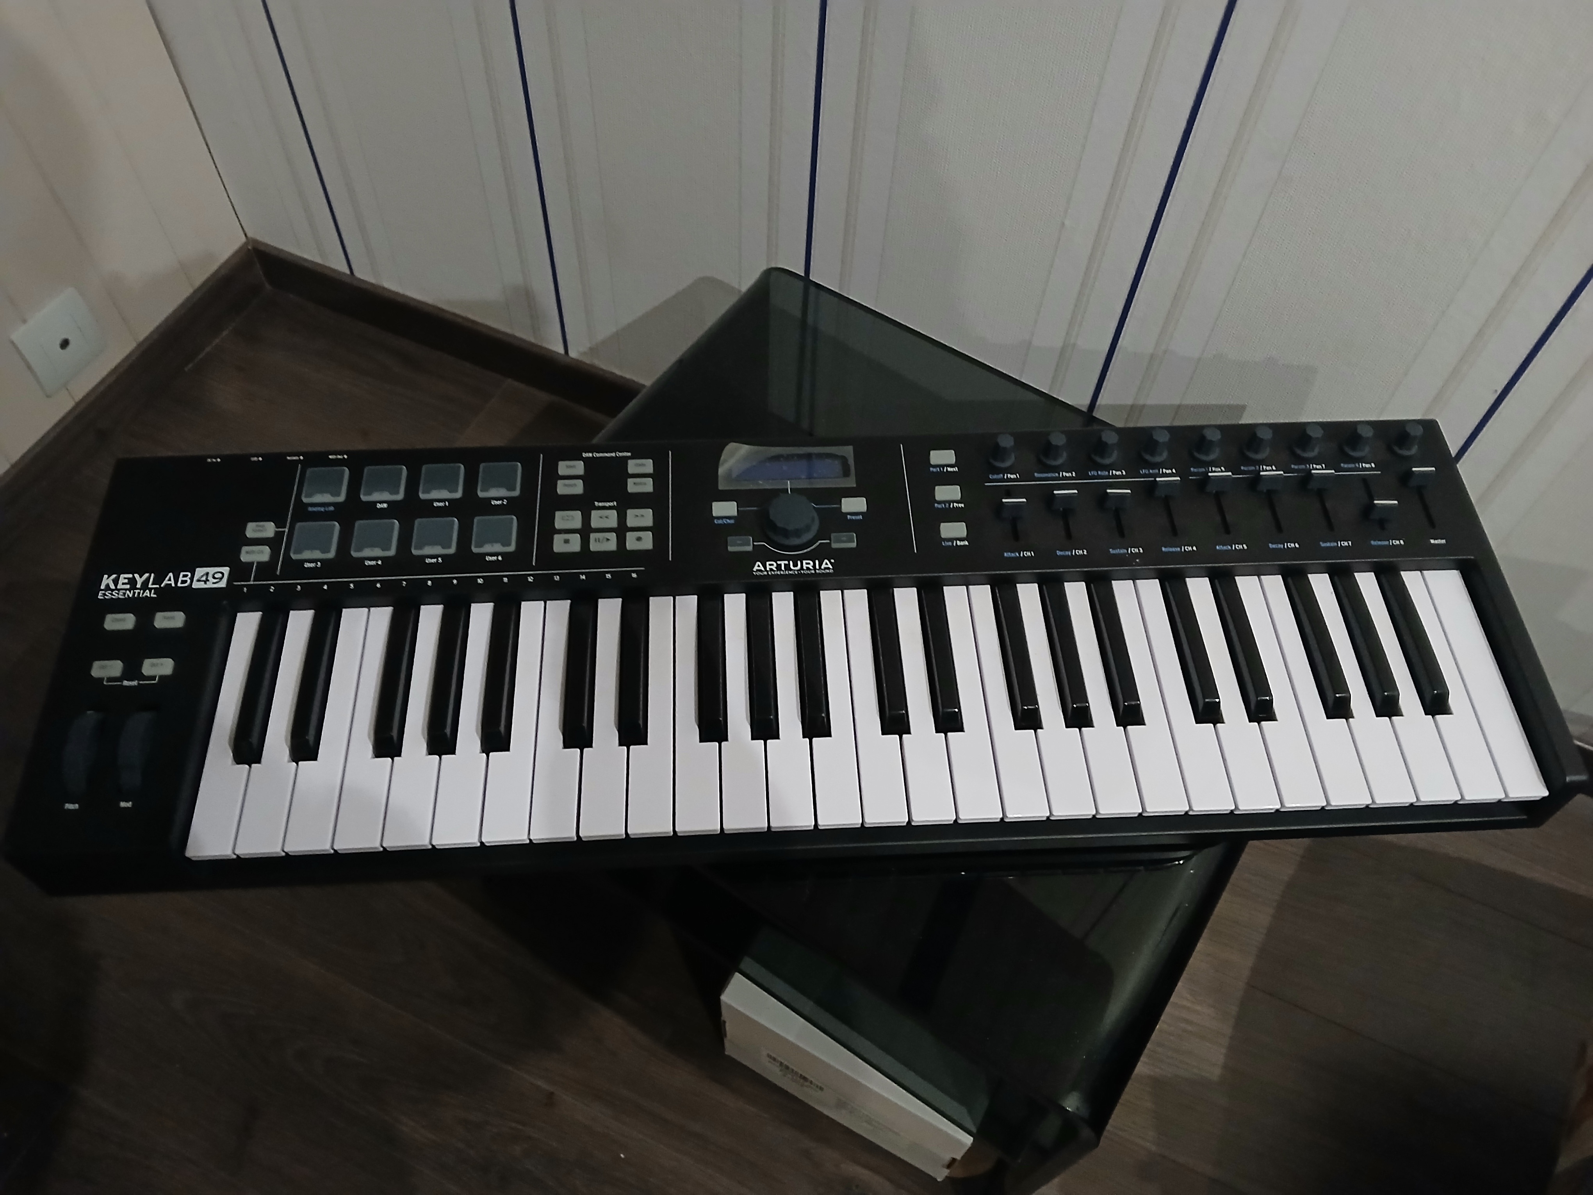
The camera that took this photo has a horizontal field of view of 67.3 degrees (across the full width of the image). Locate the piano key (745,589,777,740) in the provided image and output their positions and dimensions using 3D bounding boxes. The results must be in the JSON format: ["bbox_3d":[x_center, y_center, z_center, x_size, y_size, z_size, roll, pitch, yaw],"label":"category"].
[{"bbox_3d":[-0.018,0.034,0.634,0.014,0.011,0.089,-2,58,-3],"label":"piano key"}]

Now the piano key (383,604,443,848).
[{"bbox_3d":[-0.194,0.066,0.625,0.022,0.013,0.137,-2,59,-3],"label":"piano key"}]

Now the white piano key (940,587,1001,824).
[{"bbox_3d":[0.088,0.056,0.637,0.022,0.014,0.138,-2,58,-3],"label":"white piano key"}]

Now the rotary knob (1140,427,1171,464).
[{"bbox_3d":[0.211,-0.089,0.697,0.015,0.015,0.015,-2,59,-3],"label":"rotary knob"}]

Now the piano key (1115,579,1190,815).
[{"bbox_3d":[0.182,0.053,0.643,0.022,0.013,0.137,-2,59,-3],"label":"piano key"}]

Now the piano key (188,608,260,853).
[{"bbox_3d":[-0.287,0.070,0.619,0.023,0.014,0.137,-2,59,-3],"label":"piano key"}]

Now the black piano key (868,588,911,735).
[{"bbox_3d":[0.050,0.031,0.638,0.014,0.011,0.089,-2,59,-3],"label":"black piano key"}]

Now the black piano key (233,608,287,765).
[{"bbox_3d":[-0.278,0.042,0.622,0.014,0.011,0.089,-2,59,-3],"label":"black piano key"}]

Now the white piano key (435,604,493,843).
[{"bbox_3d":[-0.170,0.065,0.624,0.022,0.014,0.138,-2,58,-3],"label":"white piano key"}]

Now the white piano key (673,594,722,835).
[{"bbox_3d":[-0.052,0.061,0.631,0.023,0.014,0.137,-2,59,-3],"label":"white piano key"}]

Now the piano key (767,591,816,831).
[{"bbox_3d":[-0.006,0.059,0.631,0.023,0.010,0.136,-2,59,-3],"label":"piano key"}]

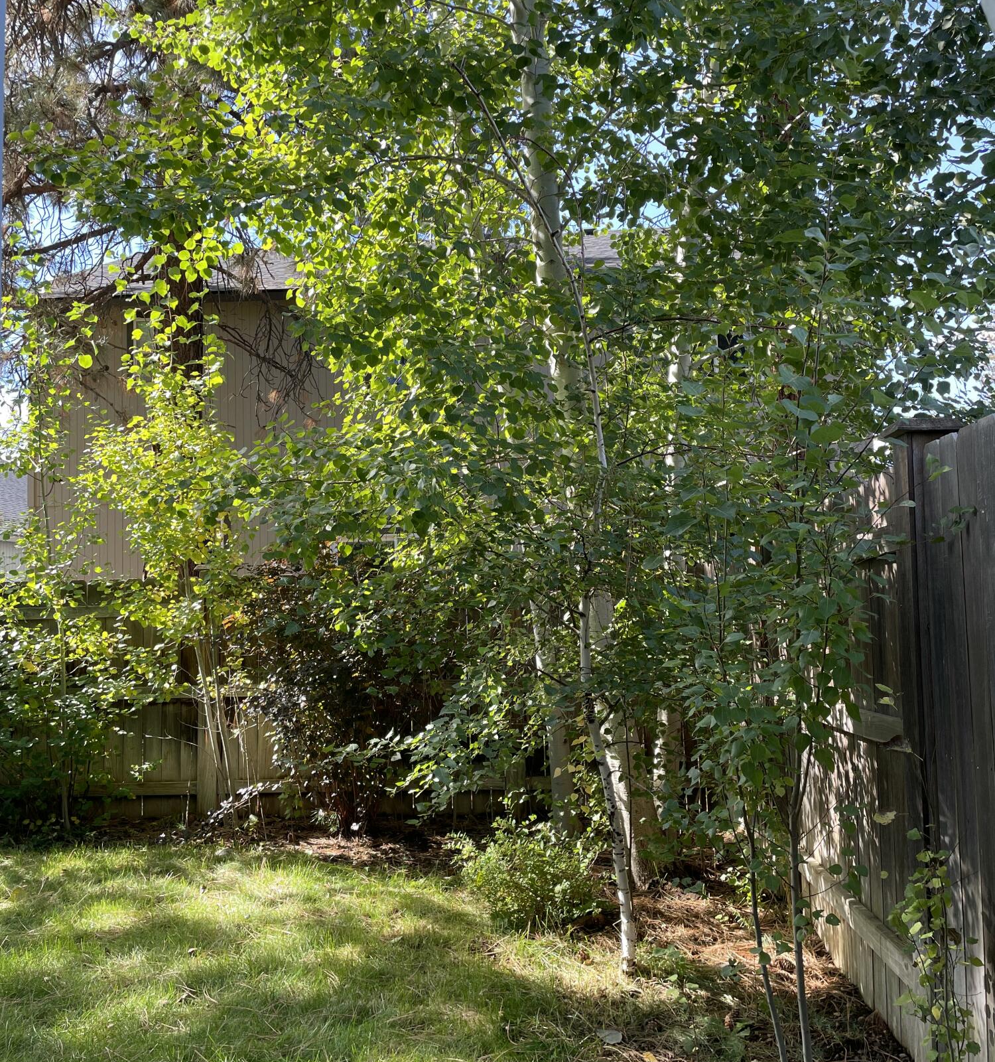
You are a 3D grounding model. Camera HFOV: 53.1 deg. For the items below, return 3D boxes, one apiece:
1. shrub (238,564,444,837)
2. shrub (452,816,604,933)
[{"bbox_3d":[-1.090,1.145,6.950,1.380,1.880,1.200,-1,-5,2],"label":"shrub"},{"bbox_3d":[0.150,1.620,4.860,0.740,0.470,0.680,-1,-5,2],"label":"shrub"}]

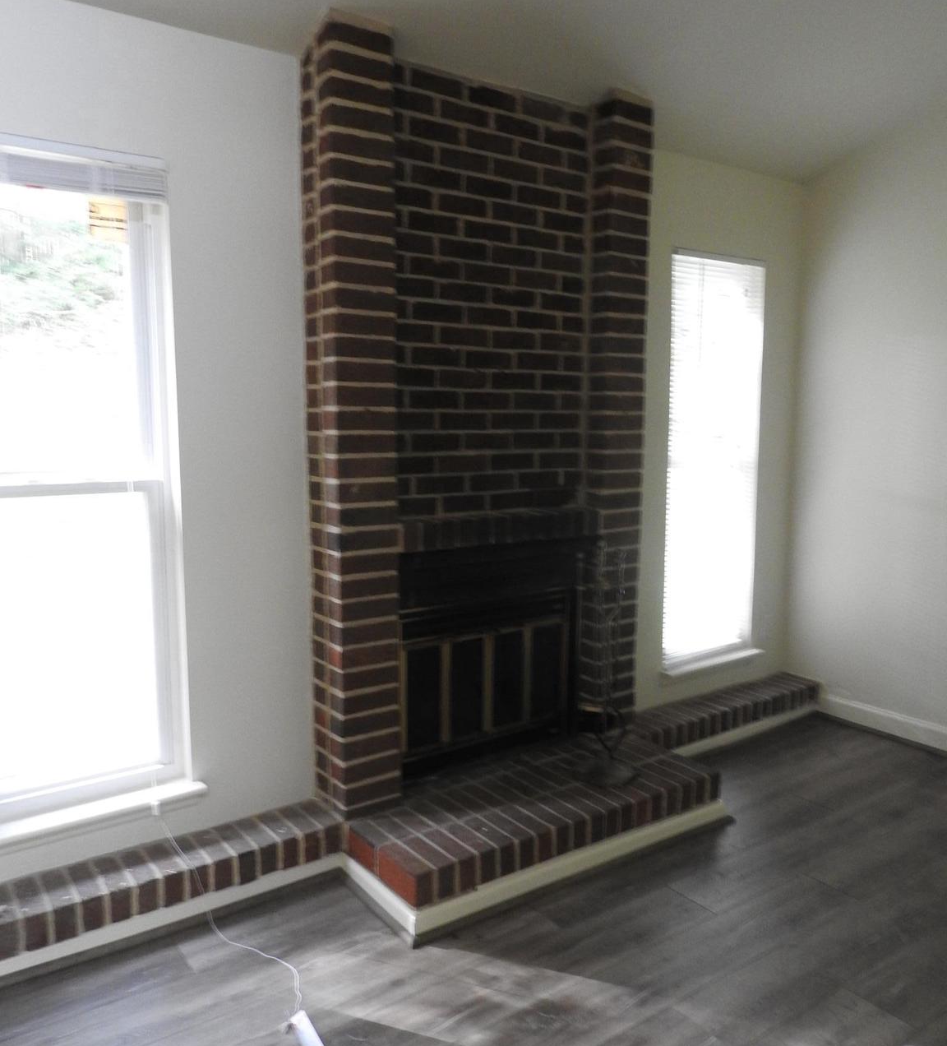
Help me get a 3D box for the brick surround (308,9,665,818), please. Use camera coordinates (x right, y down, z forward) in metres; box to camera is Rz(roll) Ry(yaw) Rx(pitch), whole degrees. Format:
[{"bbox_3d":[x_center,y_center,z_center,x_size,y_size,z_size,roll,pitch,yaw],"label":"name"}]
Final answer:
[{"bbox_3d":[0.064,-0.290,2.896,1.226,2.264,0.193,-5,9,-35],"label":"brick surround"}]

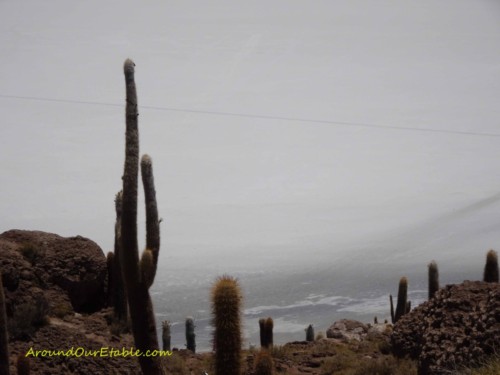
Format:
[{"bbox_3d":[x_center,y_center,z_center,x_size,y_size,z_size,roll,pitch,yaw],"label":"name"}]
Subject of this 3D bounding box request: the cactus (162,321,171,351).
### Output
[{"bbox_3d":[-2.484,4.417,58.000,0.250,0.920,0.250,0,8,0],"label":"cactus"}]

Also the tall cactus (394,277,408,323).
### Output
[{"bbox_3d":[3.975,2.942,51.000,0.290,1.240,0.290,5,8,-1],"label":"tall cactus"}]

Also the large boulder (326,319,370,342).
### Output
[{"bbox_3d":[2.563,3.753,51.000,1.120,0.660,0.950,0,8,0],"label":"large boulder"}]

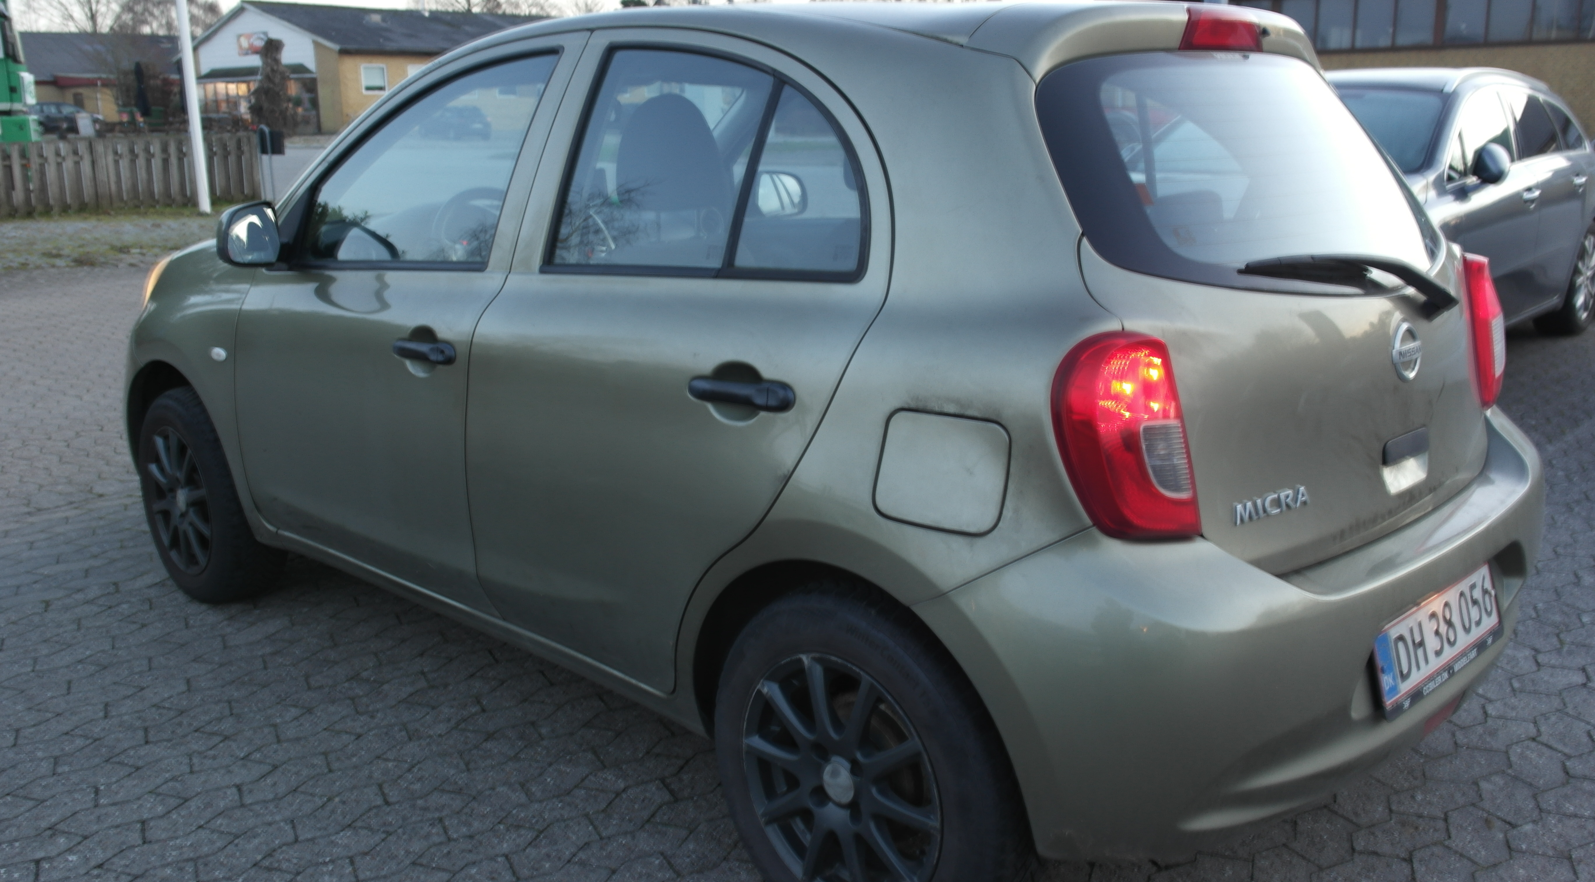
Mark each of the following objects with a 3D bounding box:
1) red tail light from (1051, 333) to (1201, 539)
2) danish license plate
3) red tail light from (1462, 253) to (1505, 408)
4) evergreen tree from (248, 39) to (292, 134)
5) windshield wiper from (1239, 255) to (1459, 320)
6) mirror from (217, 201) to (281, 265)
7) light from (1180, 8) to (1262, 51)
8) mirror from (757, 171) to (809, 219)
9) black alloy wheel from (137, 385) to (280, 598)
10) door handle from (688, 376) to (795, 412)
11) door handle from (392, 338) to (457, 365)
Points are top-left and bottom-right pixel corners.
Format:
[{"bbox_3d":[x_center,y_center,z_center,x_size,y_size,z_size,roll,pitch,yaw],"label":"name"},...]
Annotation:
[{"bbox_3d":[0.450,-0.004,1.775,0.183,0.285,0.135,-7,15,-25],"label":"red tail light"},{"bbox_3d":[1.057,0.312,2.178,0.512,0.128,0.020,-14,4,-44],"label":"danish license plate"},{"bbox_3d":[1.362,-0.232,2.668,0.160,0.295,0.195,12,18,43],"label":"red tail light"},{"bbox_3d":[-15.807,-10.636,40.000,1.323,2.964,1.323,-6,14,-20],"label":"evergreen tree"},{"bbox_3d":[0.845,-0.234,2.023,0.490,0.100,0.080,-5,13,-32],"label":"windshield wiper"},{"bbox_3d":[-1.203,-0.452,2.906,0.105,0.145,0.160,10,17,37],"label":"mirror"},{"bbox_3d":[0.720,-0.697,2.268,0.055,0.067,0.295,12,18,43],"label":"light"},{"bbox_3d":[-0.065,-0.795,4.269,0.120,0.155,0.200,12,18,43],"label":"mirror"},{"bbox_3d":[-1.659,0.155,3.768,0.590,0.590,0.175,12,18,43],"label":"black alloy wheel"},{"bbox_3d":[-0.085,-0.077,2.038,0.225,0.055,0.050,12,18,43],"label":"door handle"},{"bbox_3d":[-0.762,-0.183,2.710,0.225,0.046,0.047,12,18,43],"label":"door handle"}]

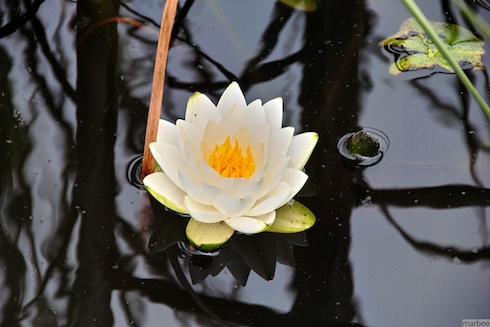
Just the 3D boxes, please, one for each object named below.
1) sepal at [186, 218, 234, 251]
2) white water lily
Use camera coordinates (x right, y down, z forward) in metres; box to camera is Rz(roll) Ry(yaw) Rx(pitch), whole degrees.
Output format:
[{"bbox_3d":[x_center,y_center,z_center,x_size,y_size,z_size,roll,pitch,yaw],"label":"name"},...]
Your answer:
[{"bbox_3d":[-0.020,0.039,2.803,0.033,0.013,0.046,10,44,10],"label":"sepal"},{"bbox_3d":[-0.009,-0.002,2.820,0.120,0.048,0.115,0,43,0],"label":"white water lily"}]

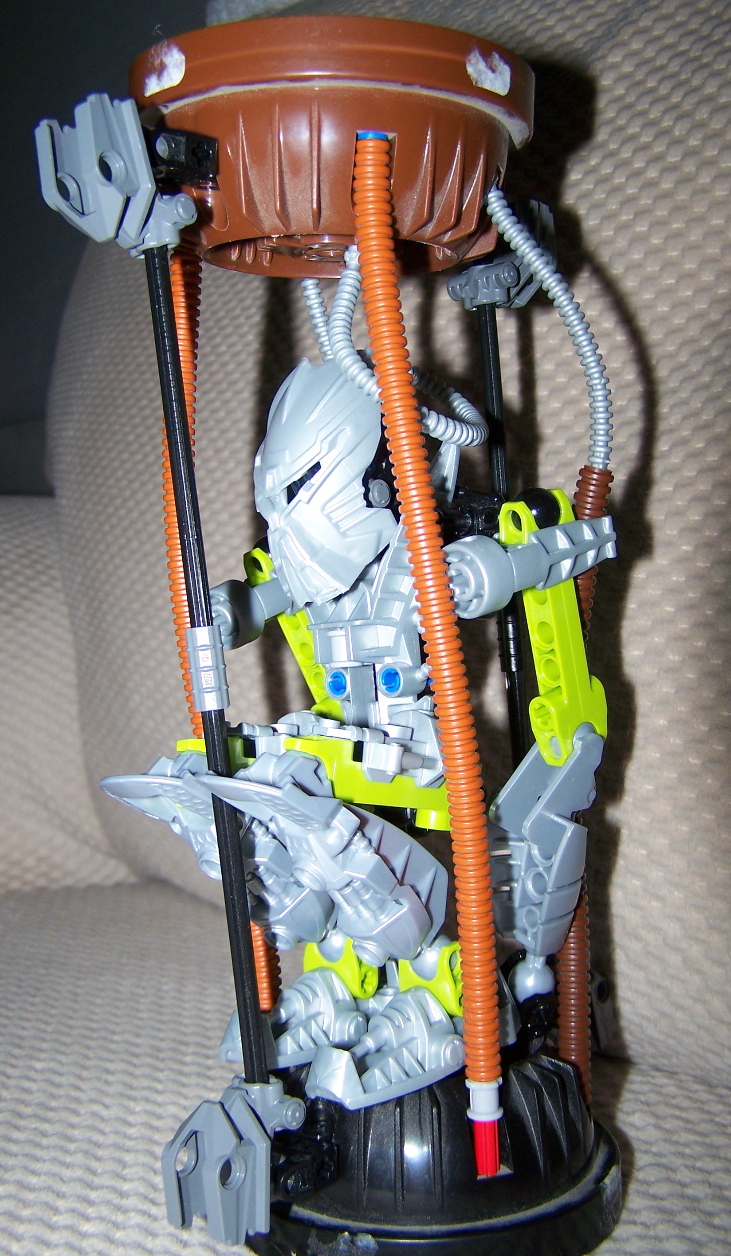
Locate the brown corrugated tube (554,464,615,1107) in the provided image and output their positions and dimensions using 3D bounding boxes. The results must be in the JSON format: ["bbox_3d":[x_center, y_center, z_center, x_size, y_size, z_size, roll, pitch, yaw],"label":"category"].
[{"bbox_3d":[0.046,0.038,0.298,0.013,0.143,0.011,1,2,0],"label":"brown corrugated tube"}]

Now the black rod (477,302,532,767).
[{"bbox_3d":[0.038,-0.002,0.366,0.007,0.168,0.007,-4,3,0],"label":"black rod"}]

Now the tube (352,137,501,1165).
[{"bbox_3d":[0.014,0.006,0.270,0.013,0.204,0.012,-7,3,0],"label":"tube"}]

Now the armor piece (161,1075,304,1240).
[{"bbox_3d":[-0.026,0.102,0.265,0.025,0.029,0.017,-2,4,38],"label":"armor piece"}]

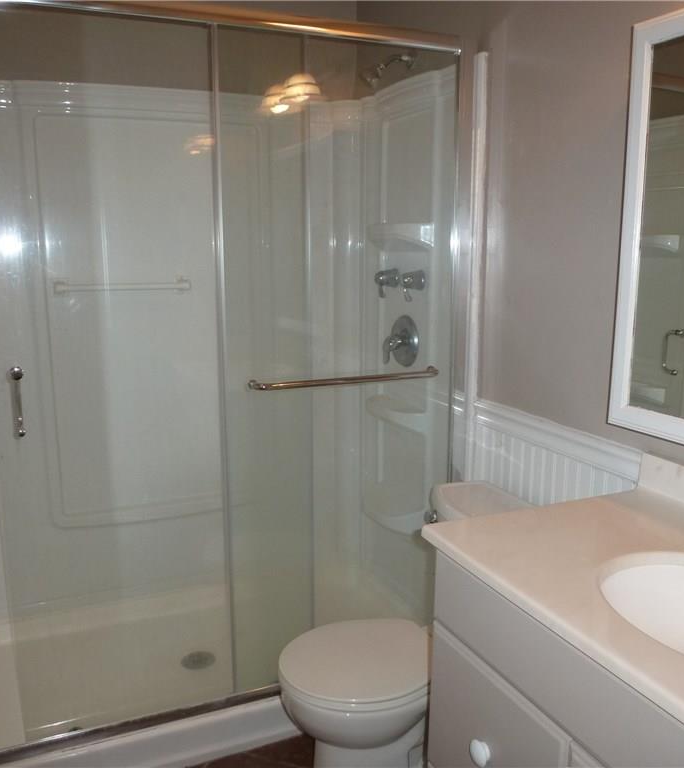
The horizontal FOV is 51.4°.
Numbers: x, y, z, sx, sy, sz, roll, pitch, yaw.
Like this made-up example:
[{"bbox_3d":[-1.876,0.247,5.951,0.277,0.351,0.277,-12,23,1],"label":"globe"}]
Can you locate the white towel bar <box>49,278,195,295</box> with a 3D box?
[{"bbox_3d":[-0.749,-0.337,2.456,0.457,0.047,0.068,-5,11,-23],"label":"white towel bar"}]

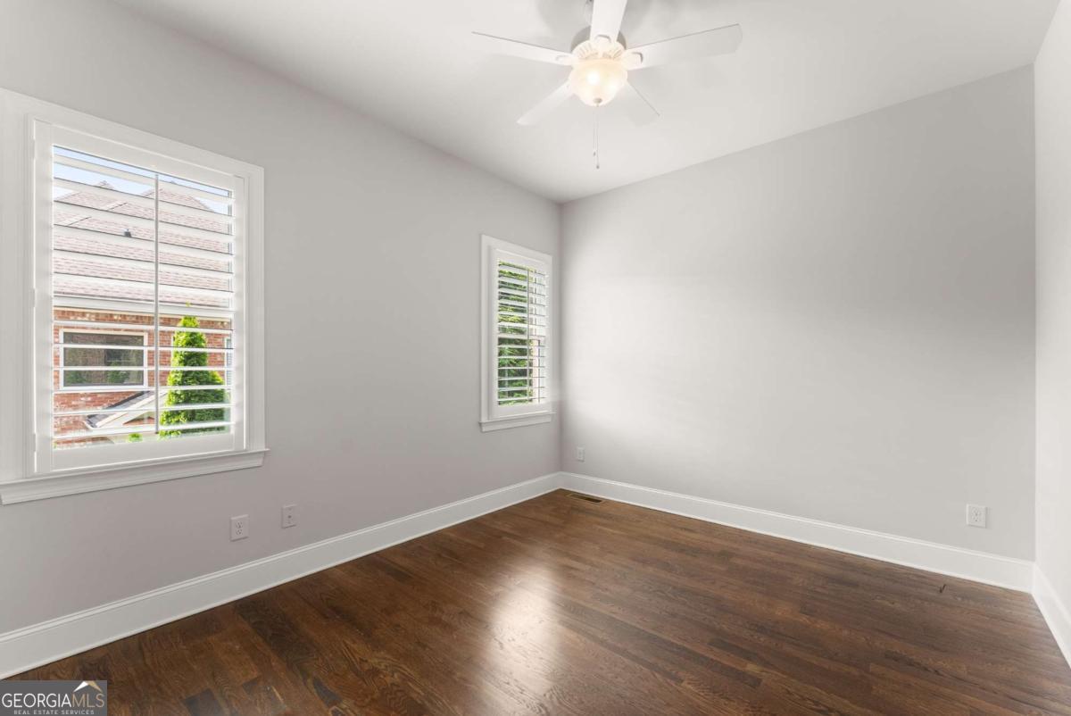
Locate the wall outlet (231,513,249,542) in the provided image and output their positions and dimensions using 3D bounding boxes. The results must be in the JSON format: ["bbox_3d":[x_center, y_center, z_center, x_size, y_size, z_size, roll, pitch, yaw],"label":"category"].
[{"bbox_3d":[-1.505,0.868,2.128,0.010,0.116,0.073,-1,-1,42],"label":"wall outlet"}]

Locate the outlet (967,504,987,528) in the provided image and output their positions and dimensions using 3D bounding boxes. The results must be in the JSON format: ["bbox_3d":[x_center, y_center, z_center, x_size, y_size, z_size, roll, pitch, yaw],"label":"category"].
[{"bbox_3d":[2.421,0.869,2.287,0.073,0.116,0.010,-1,-1,39],"label":"outlet"}]

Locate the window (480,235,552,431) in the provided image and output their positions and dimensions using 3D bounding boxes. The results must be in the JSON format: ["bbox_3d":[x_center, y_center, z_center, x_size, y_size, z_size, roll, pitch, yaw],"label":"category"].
[{"bbox_3d":[-0.145,-0.183,3.621,0.090,1.555,0.860,-1,-1,42],"label":"window"}]

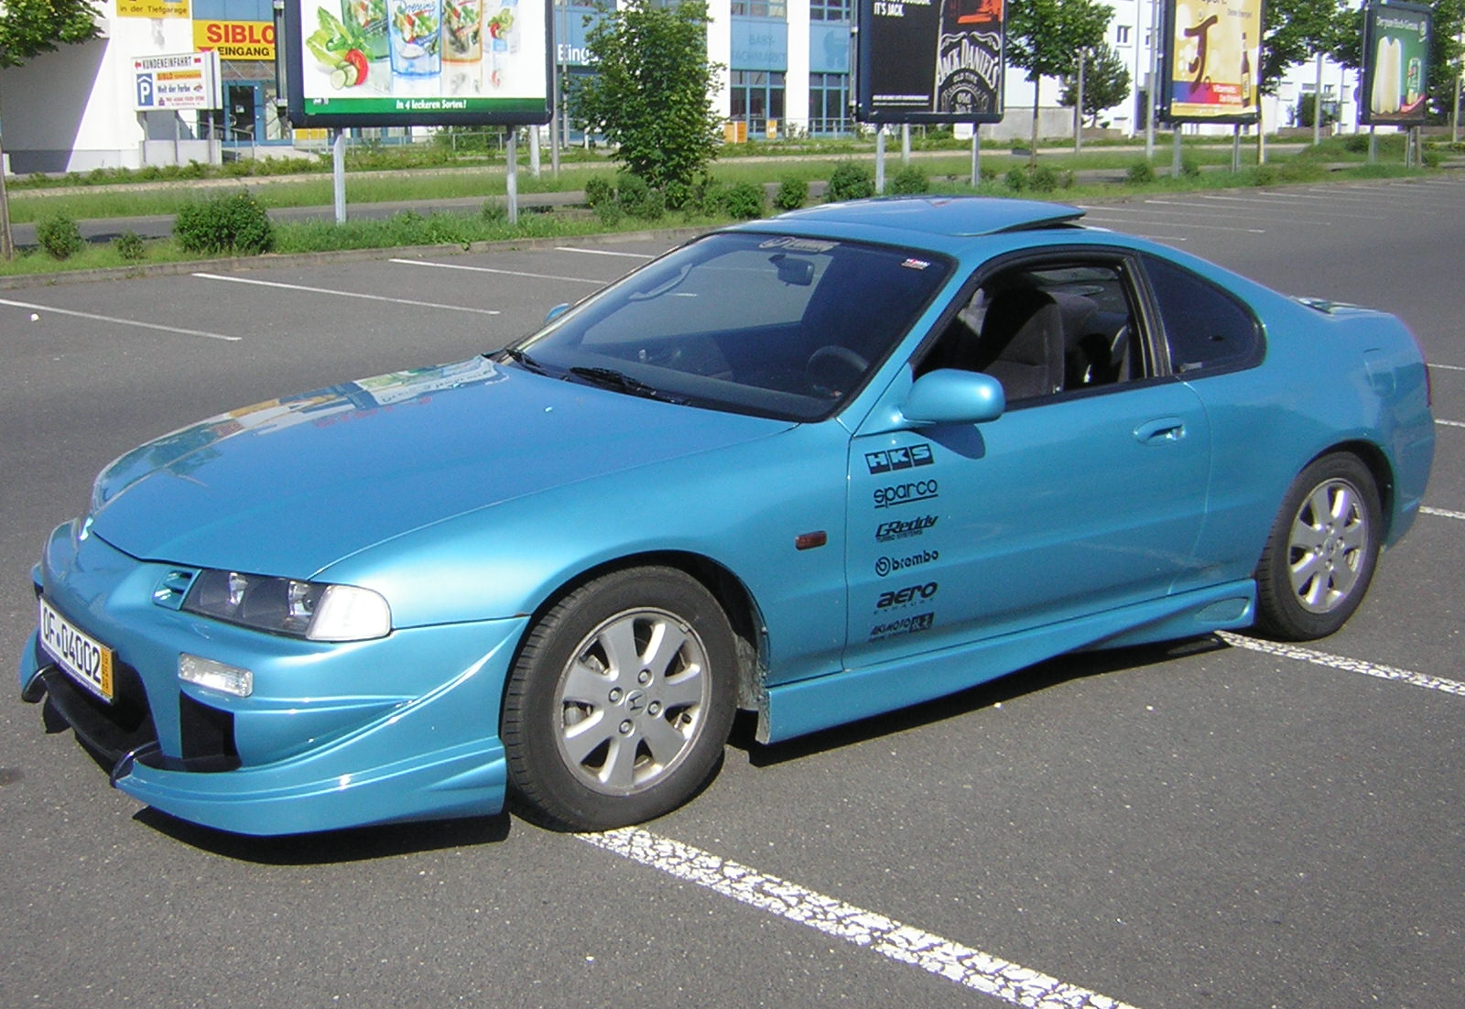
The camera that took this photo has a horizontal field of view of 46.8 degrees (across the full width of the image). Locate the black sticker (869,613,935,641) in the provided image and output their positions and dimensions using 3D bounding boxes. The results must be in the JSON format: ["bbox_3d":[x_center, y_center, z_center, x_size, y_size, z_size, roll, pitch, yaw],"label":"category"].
[{"bbox_3d":[0.410,0.300,4.090,0.213,0.047,0.010,-9,15,-37],"label":"black sticker"}]

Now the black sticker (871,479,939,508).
[{"bbox_3d":[0.413,-0.025,4.015,0.211,0.047,0.010,-9,15,-37],"label":"black sticker"}]

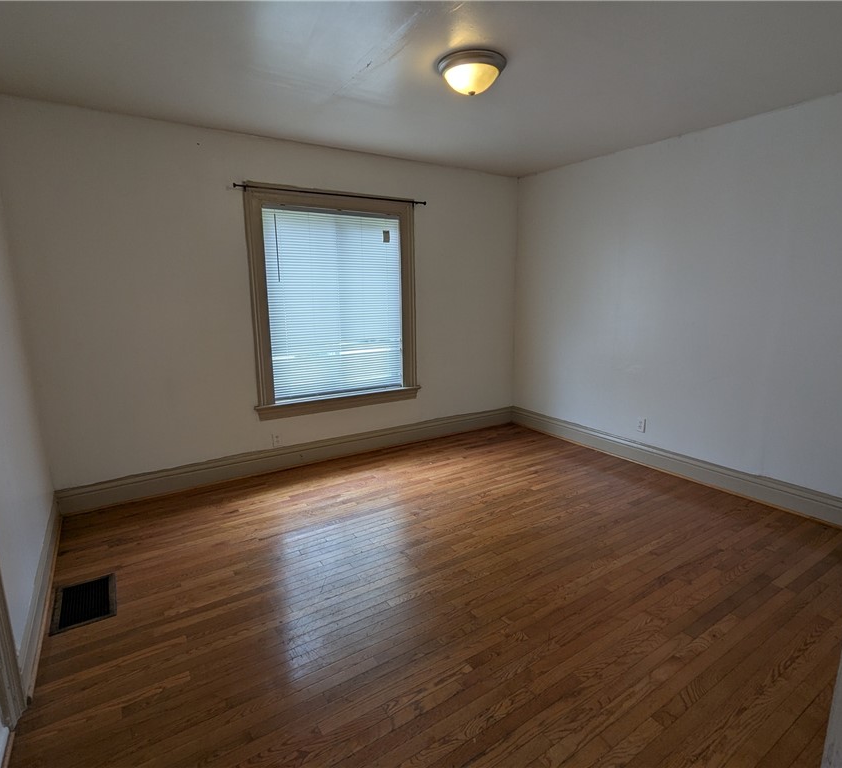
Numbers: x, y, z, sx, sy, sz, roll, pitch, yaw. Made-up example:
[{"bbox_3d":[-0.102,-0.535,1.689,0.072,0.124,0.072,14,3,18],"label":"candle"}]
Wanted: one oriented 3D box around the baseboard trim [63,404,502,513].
[{"bbox_3d":[-0.702,0.563,4.185,4.062,0.186,0.025,-8,14,-32],"label":"baseboard trim"}]

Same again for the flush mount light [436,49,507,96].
[{"bbox_3d":[0.254,-1.510,2.343,0.340,0.149,0.340,0,12,0],"label":"flush mount light"}]

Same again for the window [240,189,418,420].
[{"bbox_3d":[-0.660,-0.659,3.982,1.485,1.775,0.110,-8,14,-32],"label":"window"}]

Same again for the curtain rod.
[{"bbox_3d":[-0.641,-1.490,3.766,1.610,0.045,0.075,-8,14,-32],"label":"curtain rod"}]

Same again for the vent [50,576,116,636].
[{"bbox_3d":[-1.622,1.047,2.288,0.246,0.015,0.387,-8,14,-32],"label":"vent"}]

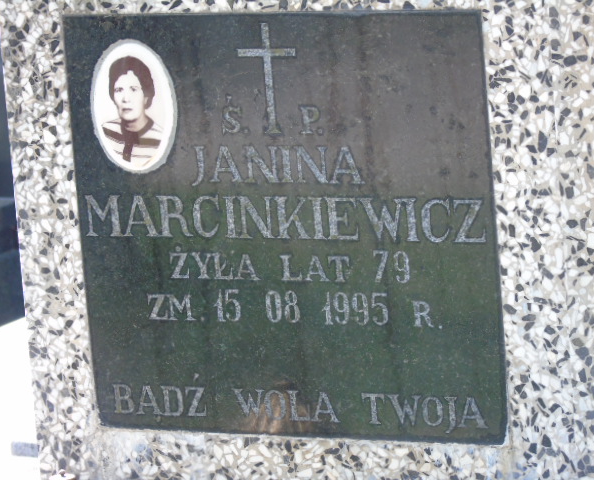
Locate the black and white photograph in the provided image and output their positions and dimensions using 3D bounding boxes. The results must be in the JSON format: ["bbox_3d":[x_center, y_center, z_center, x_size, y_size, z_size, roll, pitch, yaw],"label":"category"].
[{"bbox_3d":[-0.147,-0.118,3.489,0.087,0.121,0.010,1,12,26],"label":"black and white photograph"}]

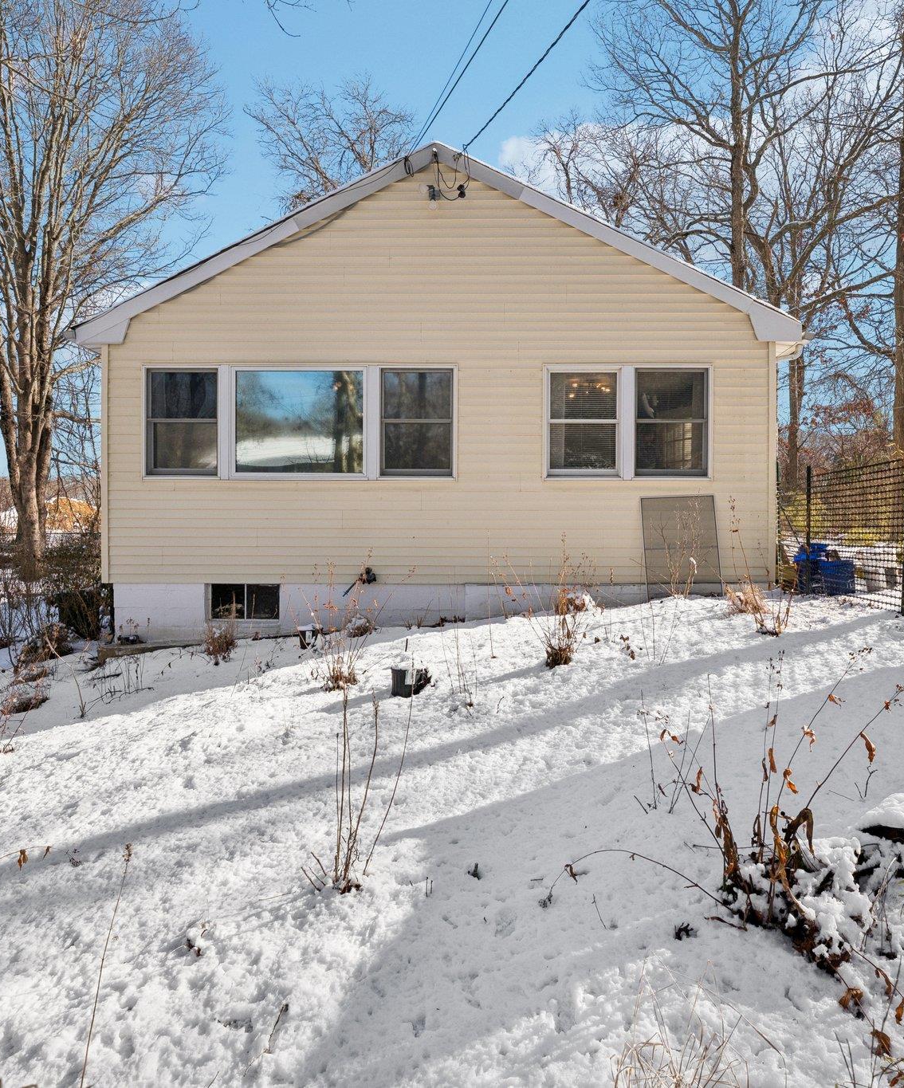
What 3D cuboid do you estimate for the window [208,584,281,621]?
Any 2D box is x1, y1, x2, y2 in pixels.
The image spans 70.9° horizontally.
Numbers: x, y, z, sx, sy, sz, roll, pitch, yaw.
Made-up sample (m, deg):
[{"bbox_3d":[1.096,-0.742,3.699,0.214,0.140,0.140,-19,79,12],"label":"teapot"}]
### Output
[{"bbox_3d":[-2.285,0.655,7.070,0.790,0.415,0.100,0,0,1],"label":"window"}]

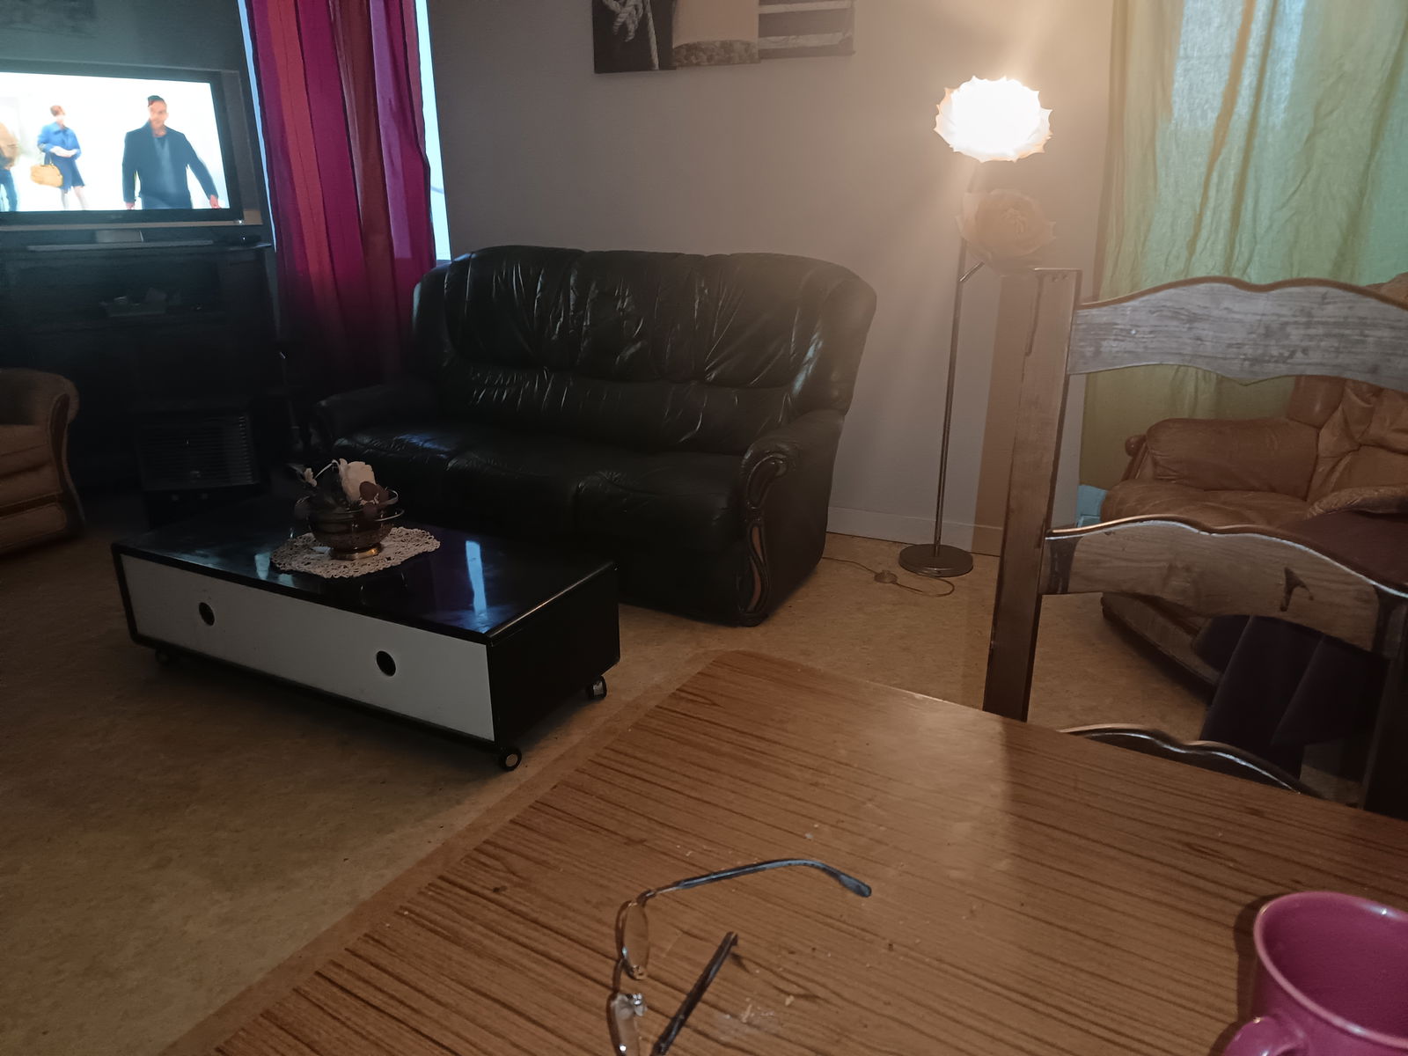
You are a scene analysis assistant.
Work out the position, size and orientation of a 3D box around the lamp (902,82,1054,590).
[{"bbox_3d":[0.842,-0.576,3.031,0.389,1.491,0.331,7,20,21],"label":"lamp"}]

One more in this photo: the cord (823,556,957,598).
[{"bbox_3d":[0.590,0.141,3.203,0.492,0.029,0.155,12,22,33],"label":"cord"}]

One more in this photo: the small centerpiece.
[{"bbox_3d":[-0.861,-0.045,2.367,0.241,0.230,0.197,2,19,8],"label":"small centerpiece"}]

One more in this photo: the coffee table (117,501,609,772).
[{"bbox_3d":[-0.848,0.230,2.452,1.191,0.348,0.477,9,20,26],"label":"coffee table"}]

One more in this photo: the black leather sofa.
[{"bbox_3d":[-0.386,-0.404,3.288,1.752,1.021,0.824,7,20,21],"label":"black leather sofa"}]

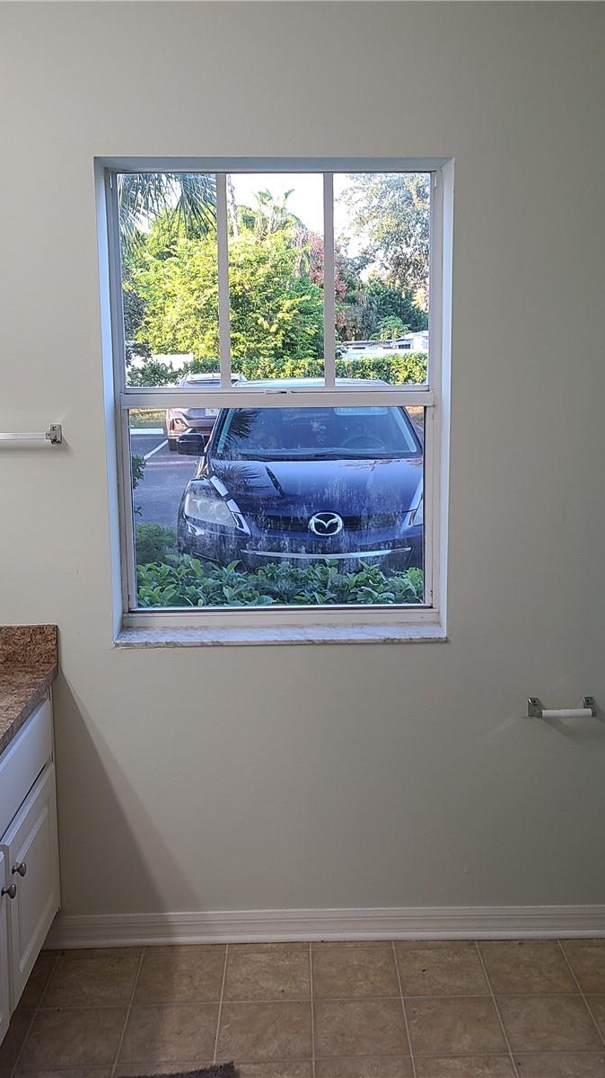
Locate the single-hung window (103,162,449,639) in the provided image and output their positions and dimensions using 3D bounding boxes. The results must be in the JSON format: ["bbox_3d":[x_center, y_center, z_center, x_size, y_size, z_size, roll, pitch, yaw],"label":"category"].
[{"bbox_3d":[-0.063,-0.353,2.864,0.882,1.223,0.100,-1,10,0],"label":"single-hung window"}]

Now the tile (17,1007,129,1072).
[{"bbox_3d":[-0.546,1.203,2.605,0.229,0.010,0.229,-1,10,0],"label":"tile"}]

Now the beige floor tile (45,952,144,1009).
[{"bbox_3d":[-0.548,1.161,2.830,0.229,0.010,0.229,-1,10,0],"label":"beige floor tile"}]

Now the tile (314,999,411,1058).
[{"bbox_3d":[0.140,1.187,2.611,0.229,0.010,0.229,-1,10,0],"label":"tile"}]

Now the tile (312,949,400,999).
[{"bbox_3d":[0.138,1.148,2.836,0.229,0.010,0.229,-1,10,0],"label":"tile"}]

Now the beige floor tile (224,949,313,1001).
[{"bbox_3d":[-0.092,1.151,2.839,0.229,0.010,0.240,-1,10,0],"label":"beige floor tile"}]

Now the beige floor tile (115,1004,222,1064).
[{"bbox_3d":[-0.317,1.195,2.607,0.229,0.010,0.229,-1,10,0],"label":"beige floor tile"}]

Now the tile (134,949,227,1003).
[{"bbox_3d":[-0.320,1.156,2.837,0.229,0.010,0.240,-1,10,0],"label":"tile"}]

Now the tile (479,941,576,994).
[{"bbox_3d":[0.595,1.139,2.840,0.229,0.010,0.229,-1,10,0],"label":"tile"}]

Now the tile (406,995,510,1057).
[{"bbox_3d":[0.369,1.182,2.613,0.229,0.010,0.229,-1,10,0],"label":"tile"}]

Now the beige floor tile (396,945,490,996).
[{"bbox_3d":[0.365,1.140,2.843,0.229,0.010,0.240,-1,10,0],"label":"beige floor tile"}]

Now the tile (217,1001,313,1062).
[{"bbox_3d":[-0.089,1.193,2.609,0.229,0.010,0.229,-1,10,0],"label":"tile"}]

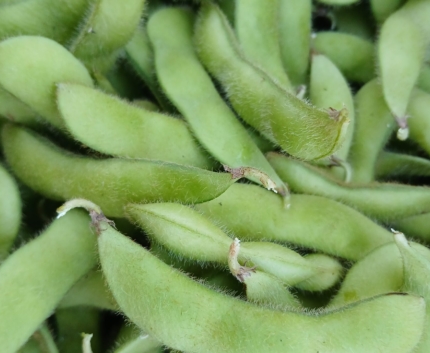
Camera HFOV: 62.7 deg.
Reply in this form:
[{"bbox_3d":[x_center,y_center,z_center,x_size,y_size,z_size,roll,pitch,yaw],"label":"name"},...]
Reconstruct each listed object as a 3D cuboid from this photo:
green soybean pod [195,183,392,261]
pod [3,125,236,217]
[{"bbox_3d":[0.021,0.011,0.097,0.058,0.009,0.016,12,67,5],"label":"green soybean pod"},{"bbox_3d":[-0.030,0.001,0.097,0.069,0.010,0.020,13,67,6],"label":"pod"}]

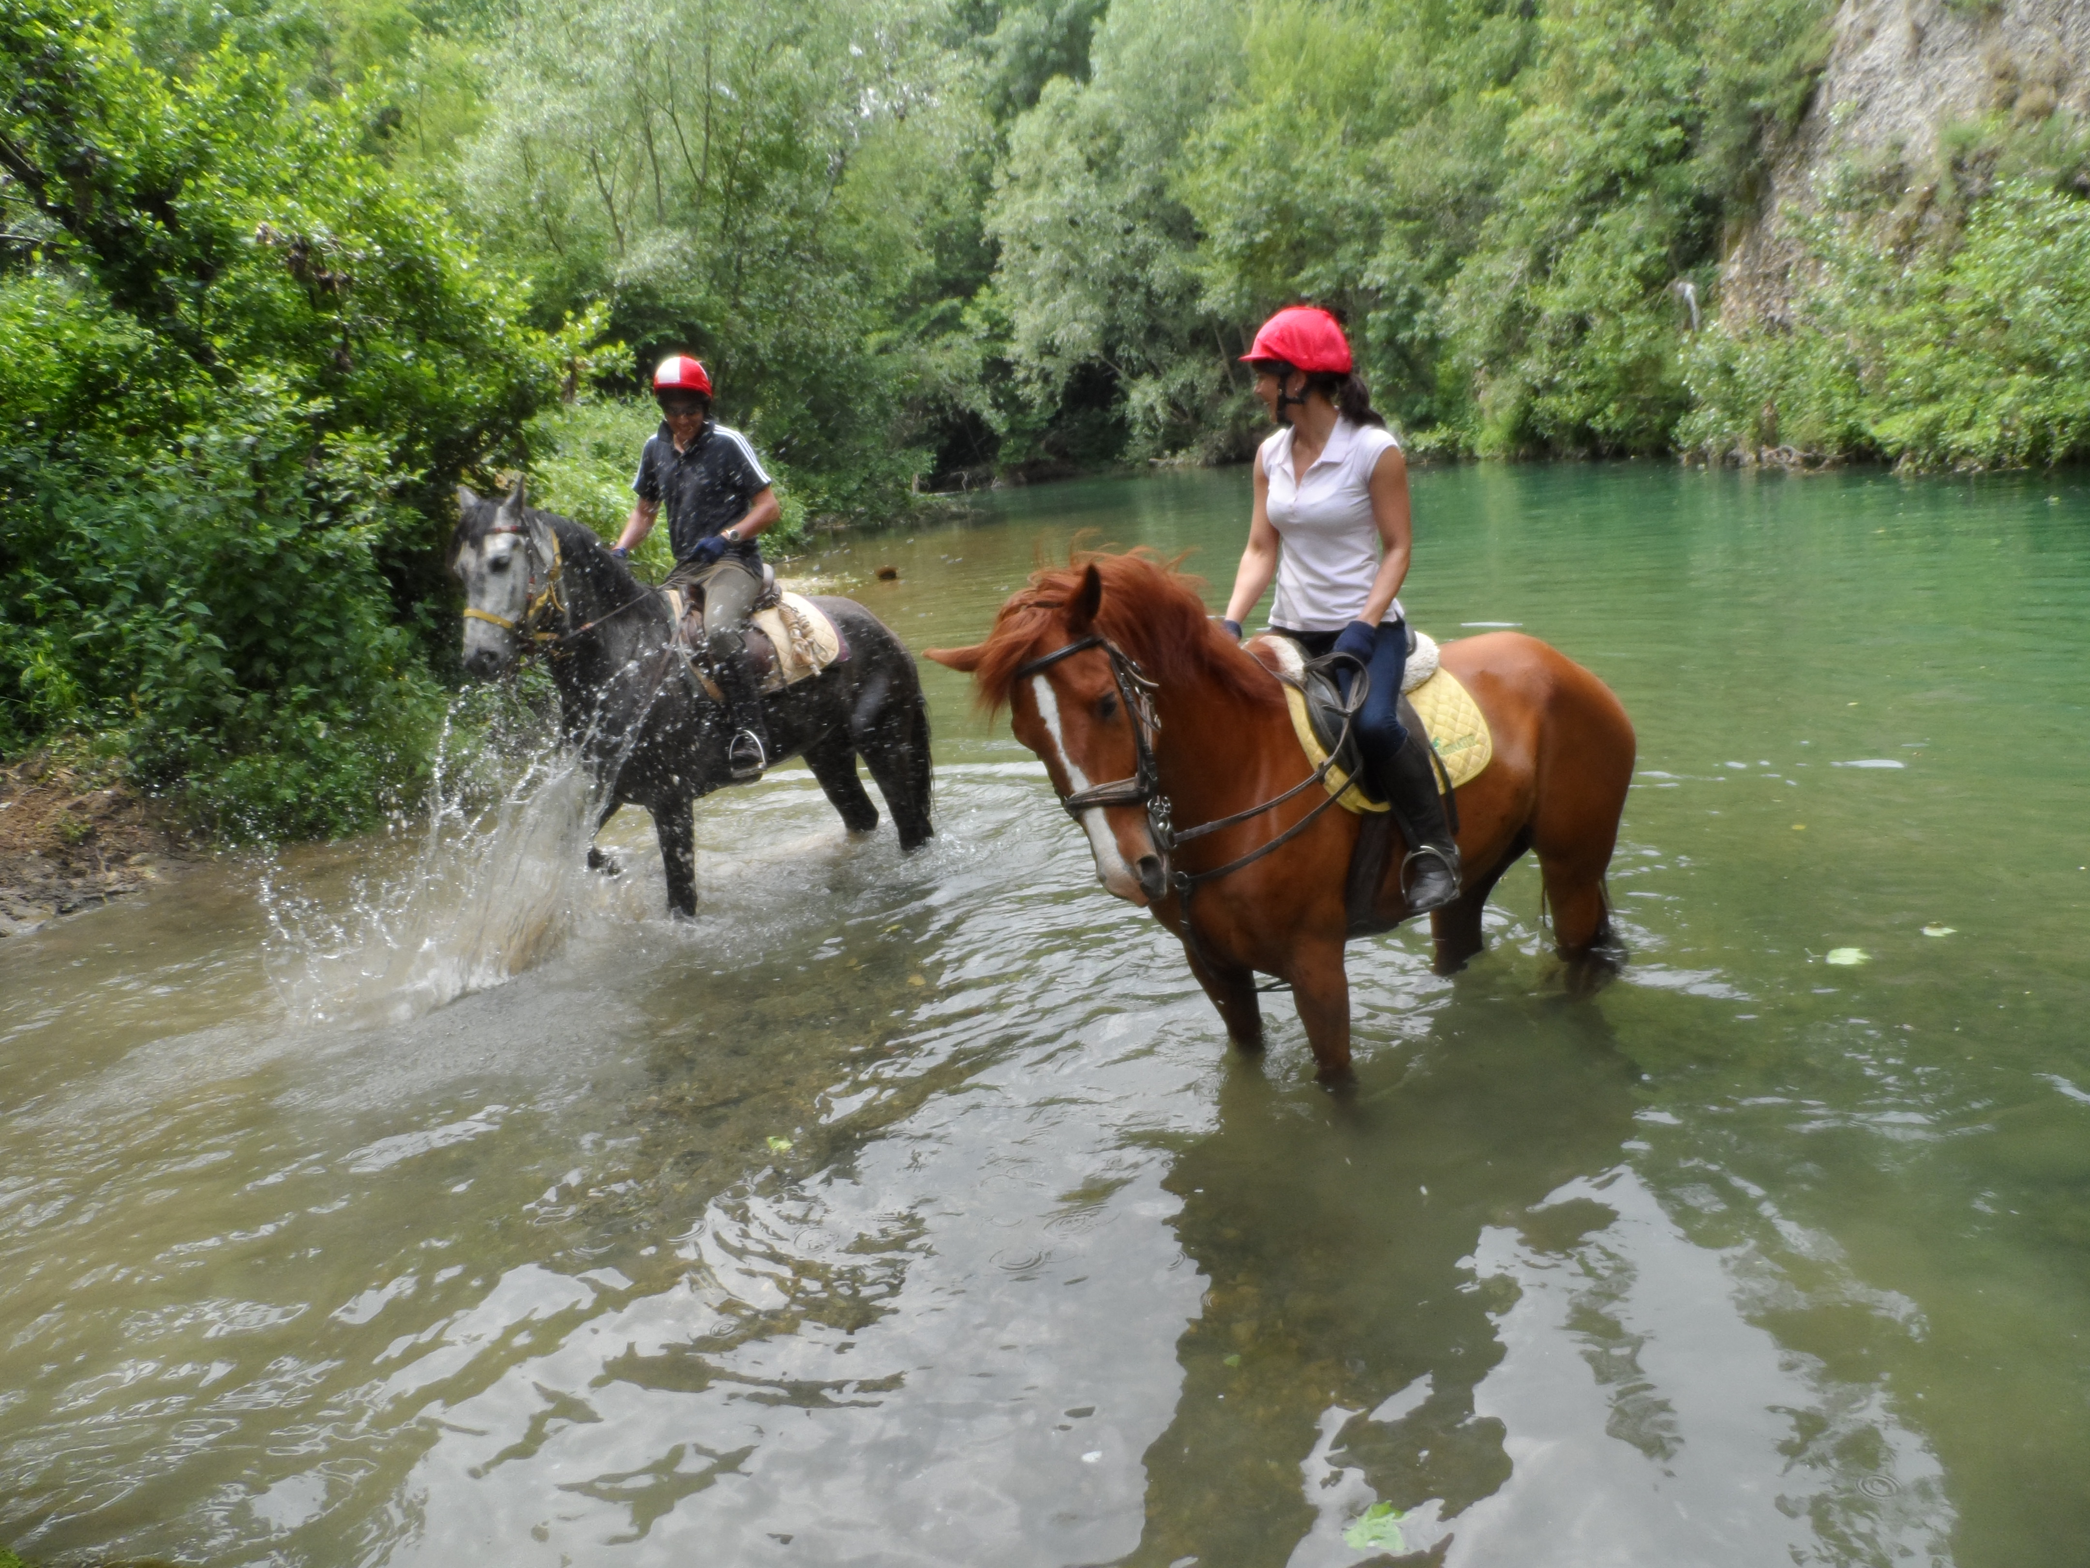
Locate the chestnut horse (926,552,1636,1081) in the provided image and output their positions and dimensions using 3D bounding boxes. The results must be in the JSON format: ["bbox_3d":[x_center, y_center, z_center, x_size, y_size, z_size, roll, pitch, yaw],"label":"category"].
[{"bbox_3d":[0.780,0.252,3.979,2.075,1.913,0.668,-15,18,-35],"label":"chestnut horse"}]

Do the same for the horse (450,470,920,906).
[{"bbox_3d":[-1.295,-0.217,5.721,0.648,2.024,2.085,9,20,42],"label":"horse"}]

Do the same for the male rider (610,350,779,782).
[{"bbox_3d":[-1.269,-0.813,5.463,0.627,1.558,0.607,6,18,34],"label":"male rider"}]

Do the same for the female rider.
[{"bbox_3d":[0.778,-0.448,3.788,0.607,1.558,0.617,-17,19,-39],"label":"female rider"}]

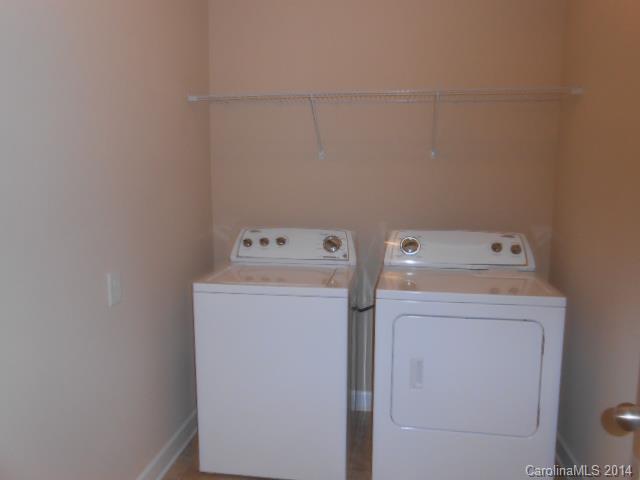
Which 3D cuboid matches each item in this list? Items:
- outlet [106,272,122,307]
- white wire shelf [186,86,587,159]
[{"bbox_3d":[-0.772,0.187,1.808,0.012,0.118,0.078,1,8,8],"label":"outlet"},{"bbox_3d":[0.284,-0.577,2.477,1.880,0.307,0.304,1,8,8],"label":"white wire shelf"}]

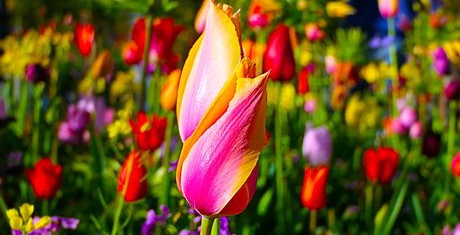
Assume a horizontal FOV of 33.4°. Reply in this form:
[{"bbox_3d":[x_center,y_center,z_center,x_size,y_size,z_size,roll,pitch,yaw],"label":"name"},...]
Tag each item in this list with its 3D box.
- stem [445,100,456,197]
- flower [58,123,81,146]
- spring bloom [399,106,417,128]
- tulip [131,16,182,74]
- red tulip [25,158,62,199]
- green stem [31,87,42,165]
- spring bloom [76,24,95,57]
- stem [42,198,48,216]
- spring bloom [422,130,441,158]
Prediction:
[{"bbox_3d":[0.431,0.061,1.500,0.013,0.190,0.013,3,8,0],"label":"stem"},{"bbox_3d":[-0.314,0.031,1.500,0.043,0.042,0.043,0,10,0],"label":"flower"},{"bbox_3d":[0.405,0.000,1.750,0.040,0.049,0.040,0,8,0],"label":"spring bloom"},{"bbox_3d":[-0.110,-0.109,1.150,0.078,0.083,0.070,0,8,0],"label":"tulip"},{"bbox_3d":[-0.267,0.087,1.100,0.053,0.058,0.050,0,8,0],"label":"red tulip"},{"bbox_3d":[-0.366,0.013,1.450,0.016,0.150,0.015,0,8,0],"label":"green stem"},{"bbox_3d":[-0.284,-0.153,1.500,0.039,0.064,0.039,0,8,0],"label":"spring bloom"},{"bbox_3d":[-0.269,0.131,1.120,0.008,0.026,0.008,0,8,0],"label":"stem"},{"bbox_3d":[0.407,0.055,1.550,0.036,0.056,0.036,0,8,0],"label":"spring bloom"}]

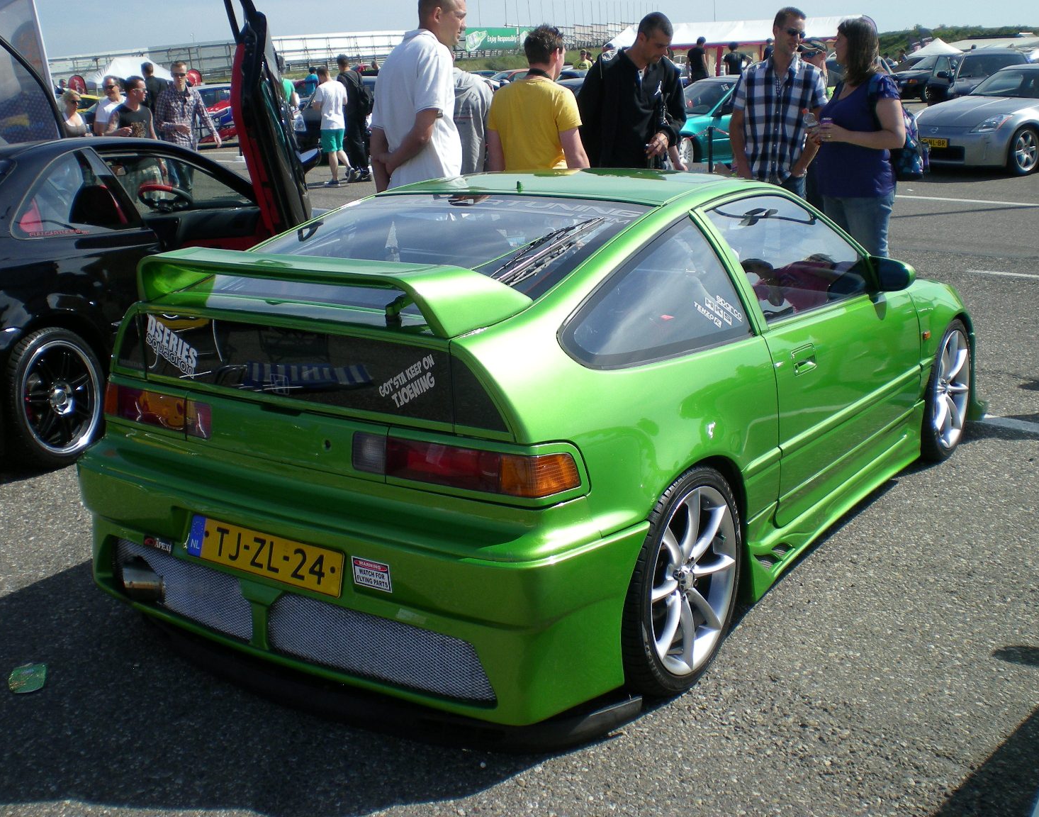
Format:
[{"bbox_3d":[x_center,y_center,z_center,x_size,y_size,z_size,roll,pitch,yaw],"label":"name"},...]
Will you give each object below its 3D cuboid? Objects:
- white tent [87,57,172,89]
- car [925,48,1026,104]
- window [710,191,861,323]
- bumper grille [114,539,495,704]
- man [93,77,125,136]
[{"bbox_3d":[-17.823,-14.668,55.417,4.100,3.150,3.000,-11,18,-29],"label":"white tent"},{"bbox_3d":[9.059,-6.149,22.880,1.700,1.400,4.000,4,16,20],"label":"car"},{"bbox_3d":[0.871,-0.485,3.711,0.060,0.390,0.960,-23,-1,37],"label":"window"},{"bbox_3d":[-0.609,0.502,2.931,1.290,0.190,0.090,9,19,34],"label":"bumper grille"},{"bbox_3d":[-4.079,-2.489,12.227,0.520,1.770,0.330,-6,16,-16],"label":"man"}]

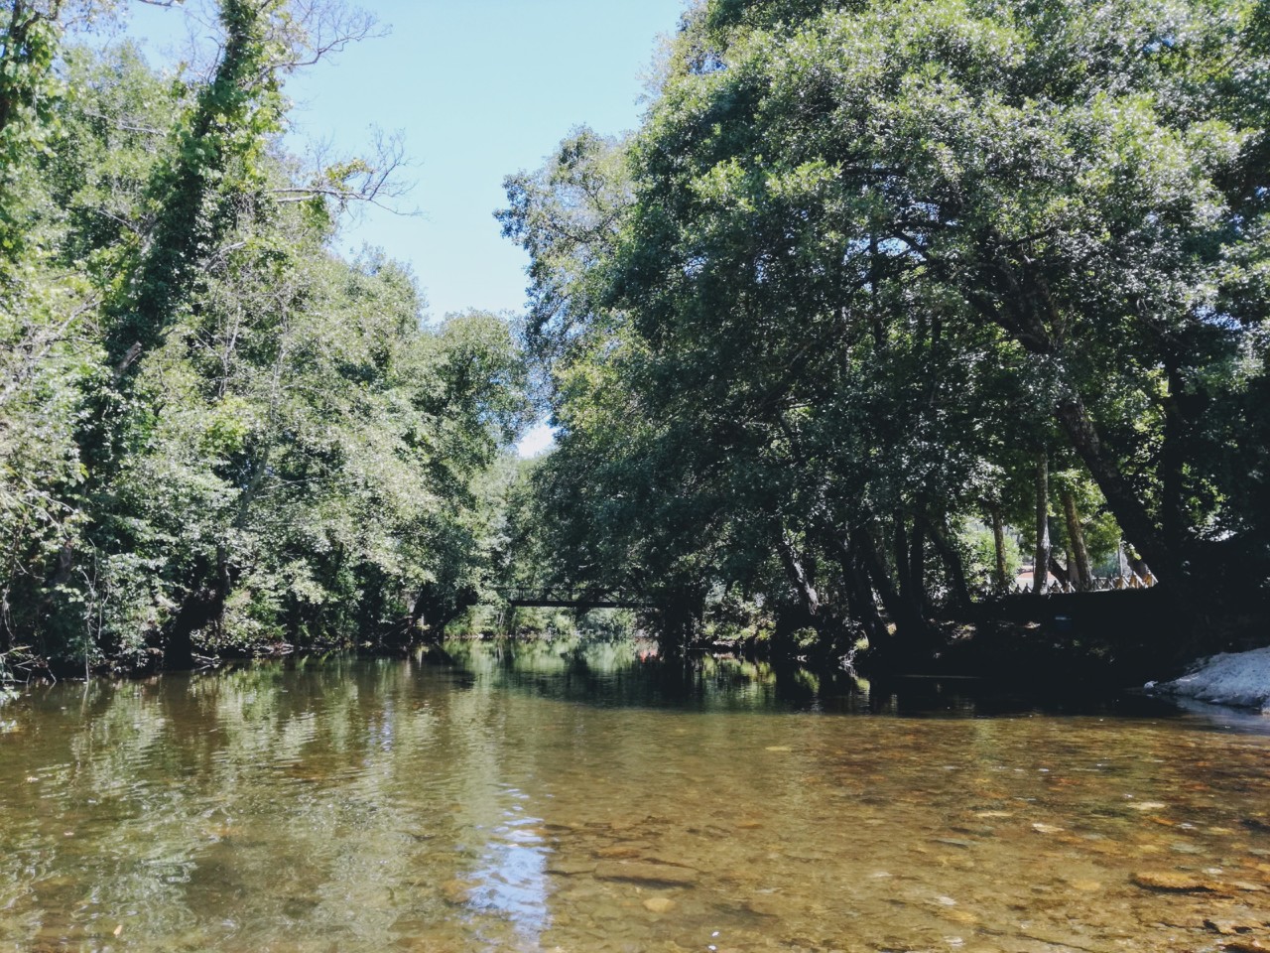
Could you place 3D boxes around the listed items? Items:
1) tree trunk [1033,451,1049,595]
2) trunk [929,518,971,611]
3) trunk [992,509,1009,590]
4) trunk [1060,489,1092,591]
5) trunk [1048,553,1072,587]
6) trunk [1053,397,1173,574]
[{"bbox_3d":[9.423,1.077,23.002,0.340,3.430,0.340,1,-8,22],"label":"tree trunk"},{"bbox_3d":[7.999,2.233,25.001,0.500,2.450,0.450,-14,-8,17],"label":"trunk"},{"bbox_3d":[9.952,1.981,27.001,0.290,2.380,0.290,-5,-8,20],"label":"trunk"},{"bbox_3d":[10.732,1.530,24.001,0.320,2.490,0.320,-10,-9,24],"label":"trunk"},{"bbox_3d":[11.158,2.486,26.000,0.300,0.950,0.300,-25,-8,21],"label":"trunk"},{"bbox_3d":[8.249,0.224,17.003,0.550,3.640,0.550,-26,-8,24],"label":"trunk"}]

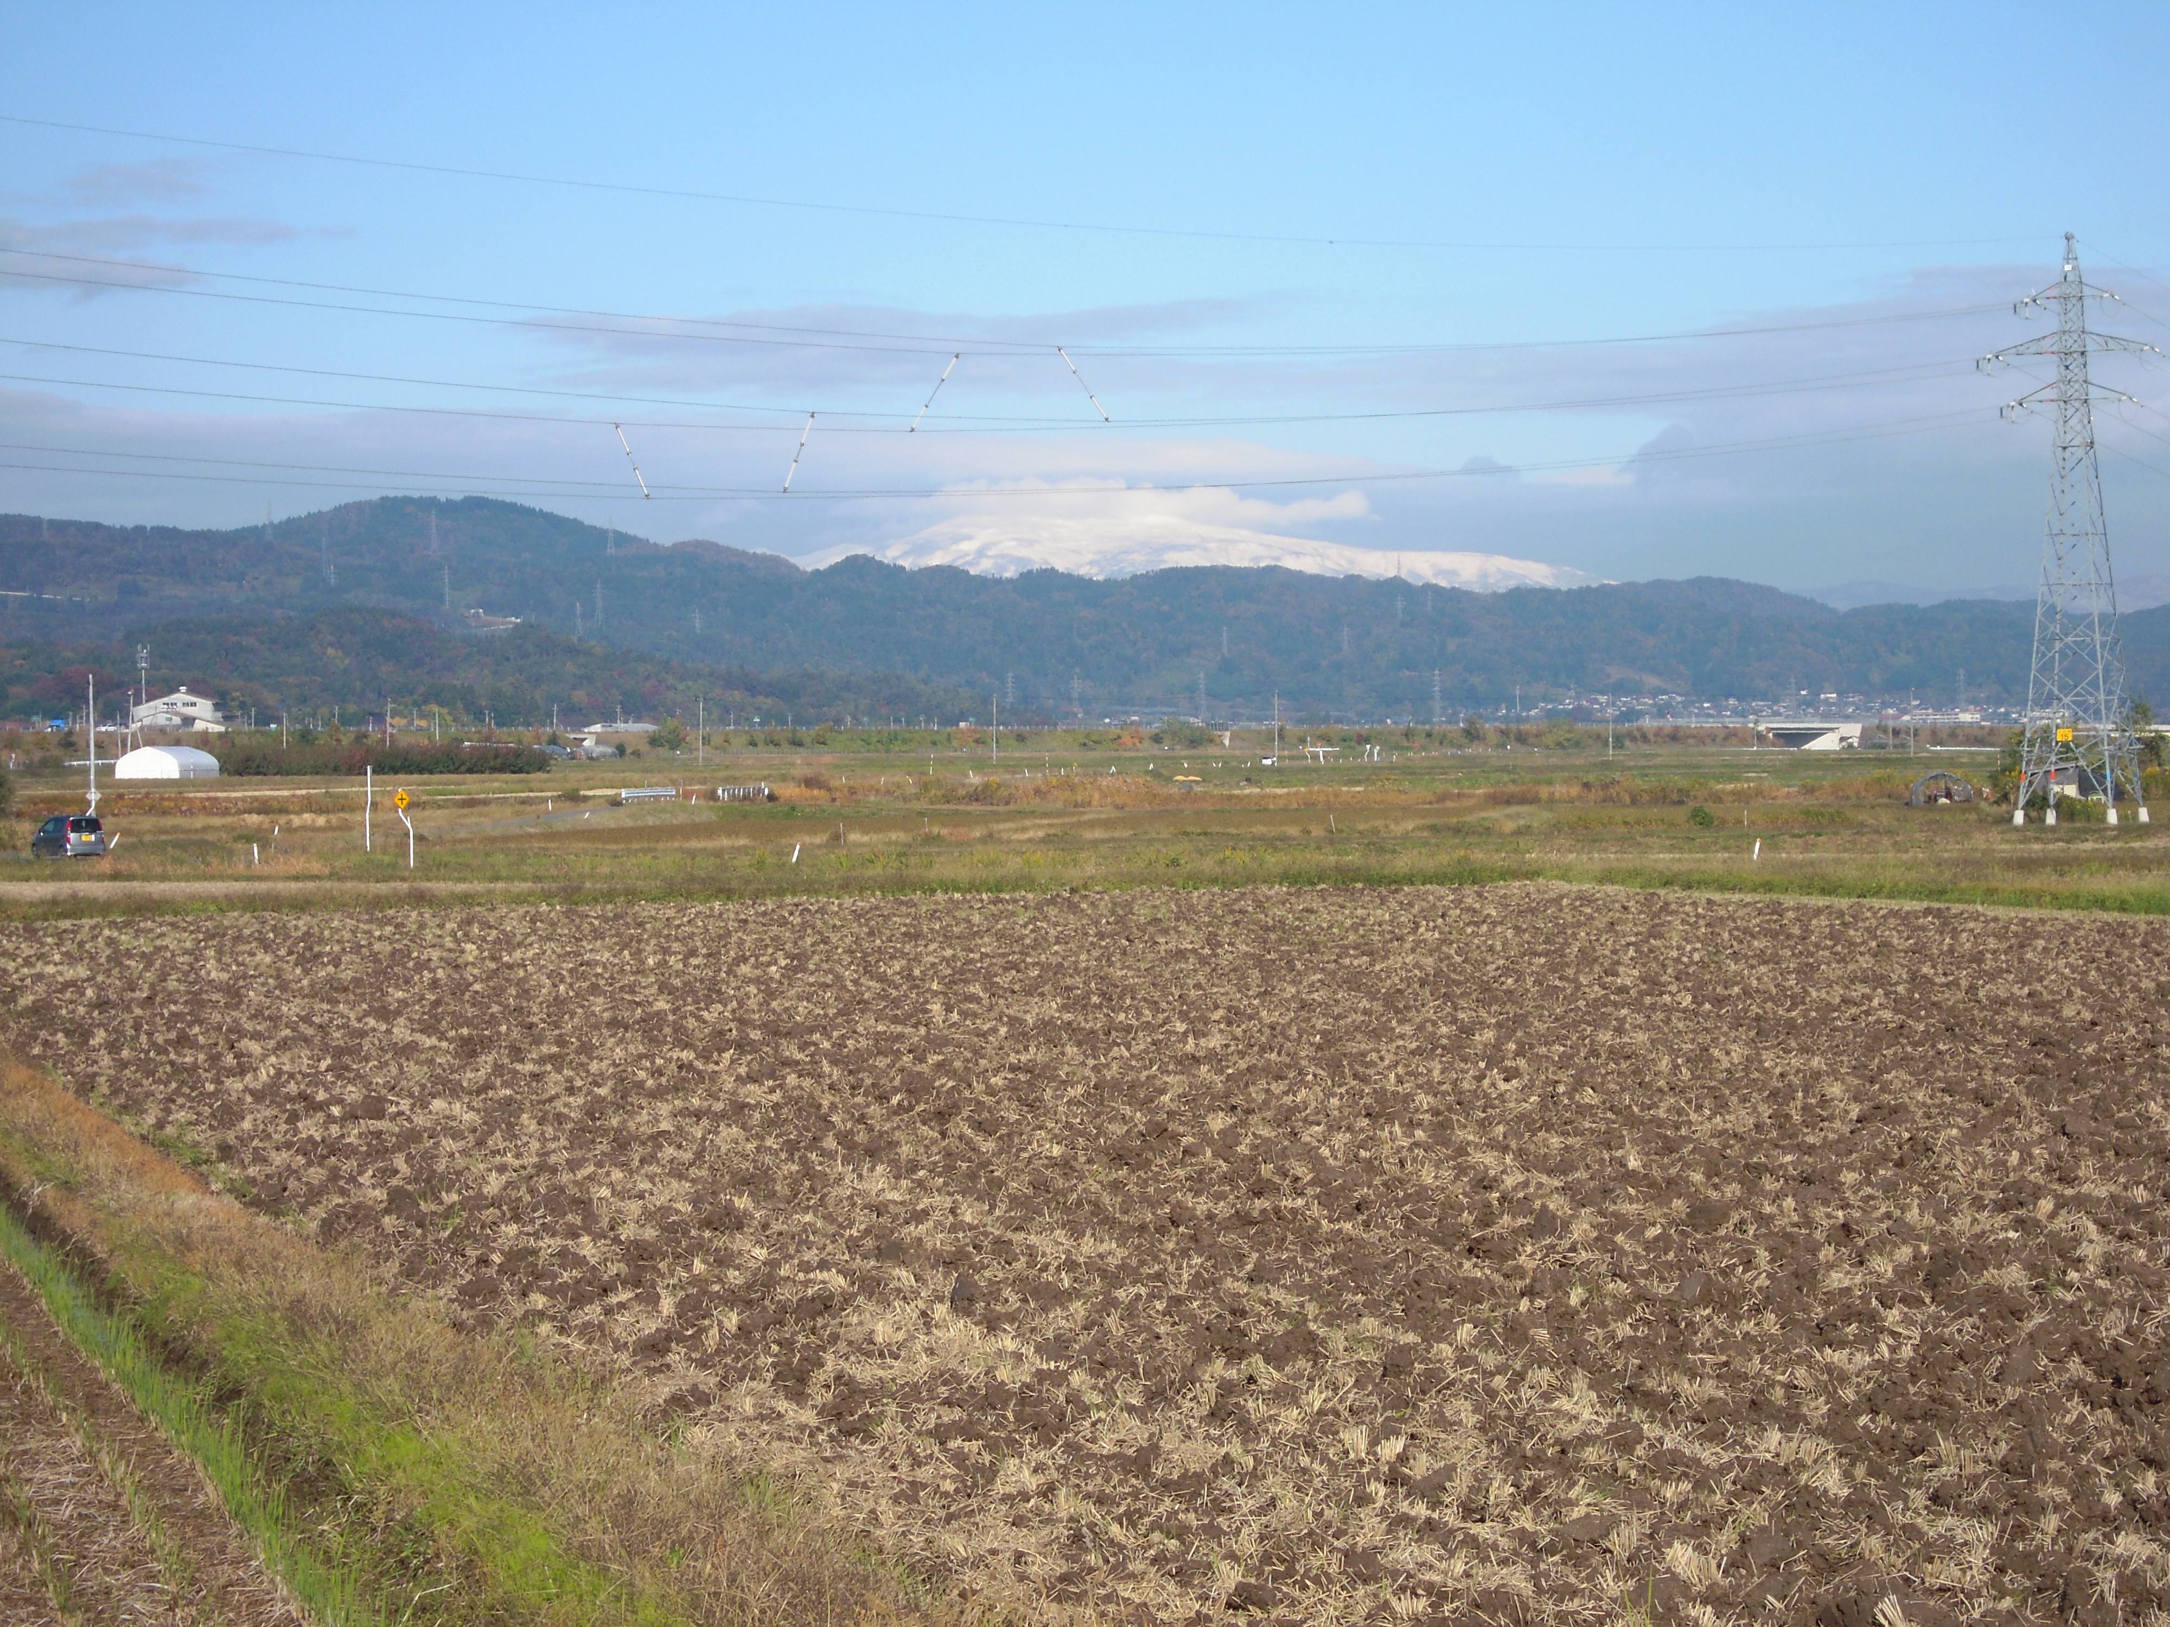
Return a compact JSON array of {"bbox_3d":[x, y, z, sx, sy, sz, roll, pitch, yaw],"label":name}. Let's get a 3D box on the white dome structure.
[{"bbox_3d":[-85.918,-4.753,616.430,6.200,3.050,13.000,0,1,8],"label":"white dome structure"}]

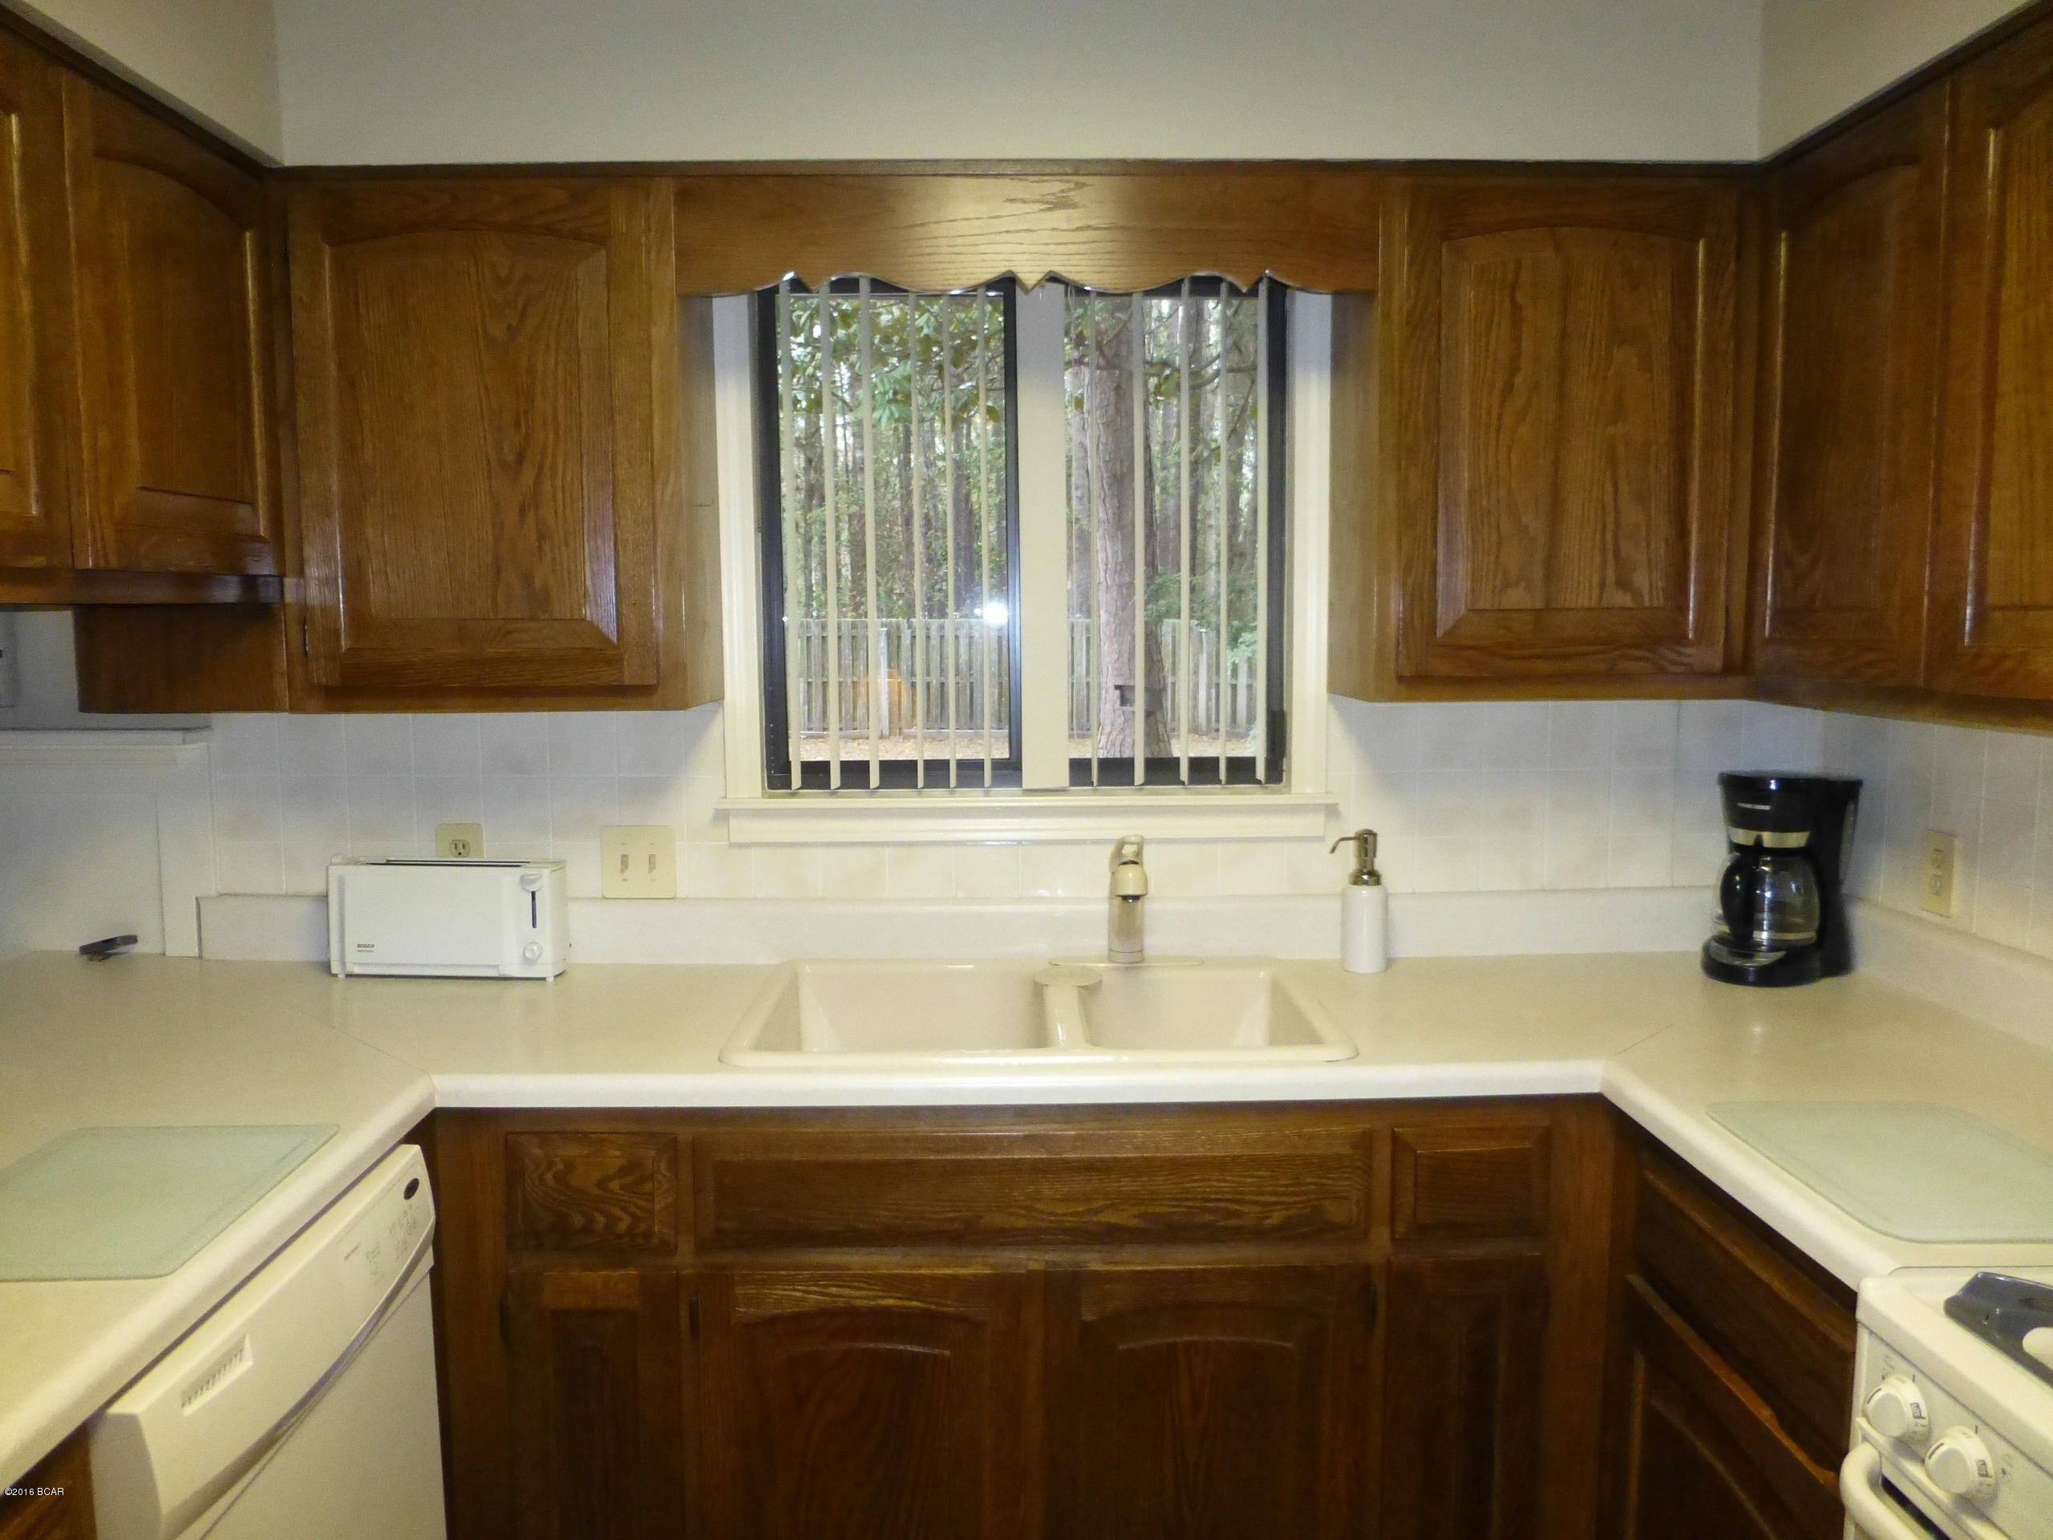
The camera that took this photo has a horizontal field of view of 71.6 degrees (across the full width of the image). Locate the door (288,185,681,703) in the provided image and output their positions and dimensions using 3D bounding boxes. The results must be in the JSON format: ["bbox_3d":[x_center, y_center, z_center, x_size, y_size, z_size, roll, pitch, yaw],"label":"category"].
[{"bbox_3d":[-0.760,-0.465,1.993,0.491,0.695,0.030,-1,6,-1],"label":"door"}]

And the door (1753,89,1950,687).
[{"bbox_3d":[1.028,-0.450,1.785,0.025,0.680,0.378,0,6,-1],"label":"door"}]

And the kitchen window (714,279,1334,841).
[{"bbox_3d":[-0.001,-0.351,2.351,1.015,0.935,0.120,-1,6,-1],"label":"kitchen window"}]

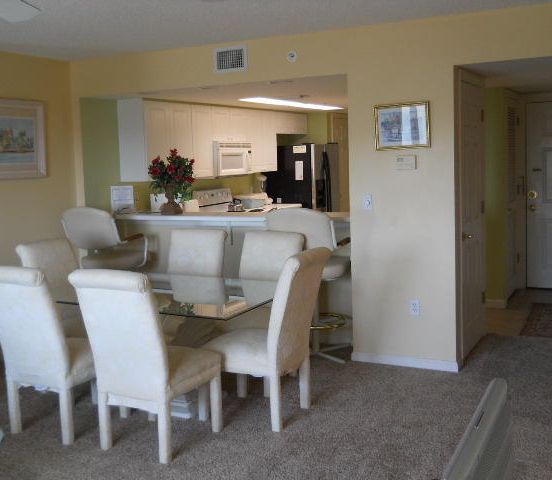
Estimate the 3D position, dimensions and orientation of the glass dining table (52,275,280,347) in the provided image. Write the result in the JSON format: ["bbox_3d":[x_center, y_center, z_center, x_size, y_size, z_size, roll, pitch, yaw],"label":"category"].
[{"bbox_3d":[-0.719,0.685,4.367,1.620,0.740,1.050,2,8,28],"label":"glass dining table"}]

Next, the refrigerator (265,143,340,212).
[{"bbox_3d":[0.376,-0.462,9.485,0.770,1.720,0.900,2,8,28],"label":"refrigerator"}]

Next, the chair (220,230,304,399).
[{"bbox_3d":[-0.099,0.478,4.736,0.465,1.010,0.660,2,8,29],"label":"chair"}]

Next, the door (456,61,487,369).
[{"bbox_3d":[1.516,-0.153,5.249,0.045,2.030,0.800,2,8,29],"label":"door"}]

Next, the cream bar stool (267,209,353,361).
[{"bbox_3d":[0.299,0.323,5.296,0.570,1.170,0.580,1,7,21],"label":"cream bar stool"}]

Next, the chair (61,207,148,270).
[{"bbox_3d":[-1.466,0.289,6.021,0.560,1.180,0.570,1,7,24],"label":"chair"}]

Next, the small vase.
[{"bbox_3d":[-0.949,-0.367,6.176,0.215,0.275,0.215,-3,7,-9],"label":"small vase"}]

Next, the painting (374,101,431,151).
[{"bbox_3d":[0.881,-0.790,4.787,0.395,0.318,0.025,2,8,28],"label":"painting"}]

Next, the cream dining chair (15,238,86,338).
[{"bbox_3d":[-1.344,0.527,4.692,0.660,1.010,0.465,2,8,32],"label":"cream dining chair"}]

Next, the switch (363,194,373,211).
[{"bbox_3d":[0.666,-0.272,4.976,0.073,0.117,0.016,2,8,28],"label":"switch"}]

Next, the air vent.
[{"bbox_3d":[-0.354,-1.411,5.350,0.300,0.200,0.020,2,8,29],"label":"air vent"}]

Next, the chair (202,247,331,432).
[{"bbox_3d":[-0.062,0.563,4.073,0.720,1.010,0.490,2,8,28],"label":"chair"}]

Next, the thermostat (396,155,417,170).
[{"bbox_3d":[0.910,-0.542,4.803,0.140,0.098,0.030,2,8,28],"label":"thermostat"}]

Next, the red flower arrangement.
[{"bbox_3d":[-0.940,-0.589,6.152,0.420,0.470,0.380,-3,7,-9],"label":"red flower arrangement"}]

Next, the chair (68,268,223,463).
[{"bbox_3d":[-0.684,0.619,3.715,0.465,1.010,0.660,2,8,28],"label":"chair"}]

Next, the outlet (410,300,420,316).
[{"bbox_3d":[0.991,0.487,4.872,0.073,0.116,0.010,2,8,29],"label":"outlet"}]

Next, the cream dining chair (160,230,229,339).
[{"bbox_3d":[-0.688,0.465,5.024,0.465,1.010,0.660,2,8,29],"label":"cream dining chair"}]

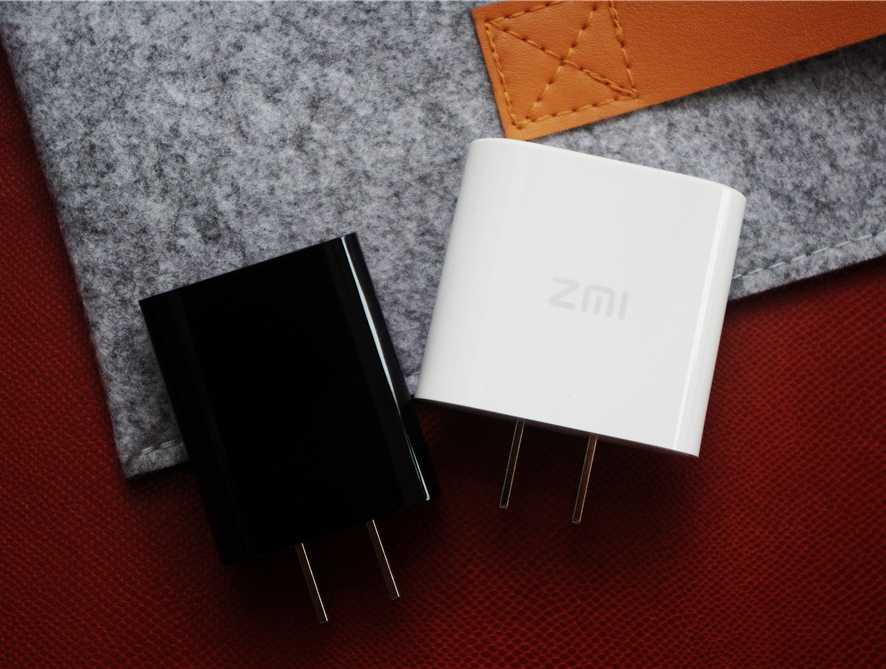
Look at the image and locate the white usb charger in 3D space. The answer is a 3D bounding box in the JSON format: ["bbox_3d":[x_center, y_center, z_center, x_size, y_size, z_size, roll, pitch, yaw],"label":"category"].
[{"bbox_3d":[0.022,0.002,0.390,0.049,0.025,0.060,11,86,1],"label":"white usb charger"}]

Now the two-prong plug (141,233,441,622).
[{"bbox_3d":[-0.024,0.018,0.389,0.038,0.024,0.061,-18,90,-1],"label":"two-prong plug"}]

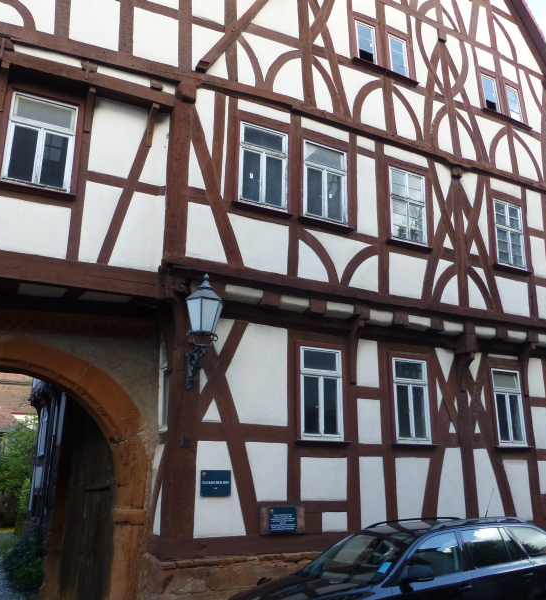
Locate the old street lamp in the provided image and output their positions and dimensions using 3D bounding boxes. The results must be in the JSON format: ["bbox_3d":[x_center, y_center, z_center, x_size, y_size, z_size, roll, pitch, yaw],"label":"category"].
[{"bbox_3d":[-0.889,0.368,7.076,0.490,1.380,0.700,9,-17,-27],"label":"old street lamp"}]

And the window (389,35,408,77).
[{"bbox_3d":[2.179,-4.209,9.973,0.390,0.727,0.110,9,-17,-27],"label":"window"}]

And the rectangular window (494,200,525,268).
[{"bbox_3d":[4.323,-1.184,10.507,0.769,1.250,0.110,9,-17,-27],"label":"rectangular window"}]

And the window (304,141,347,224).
[{"bbox_3d":[0.807,-1.754,8.678,0.792,1.226,0.110,9,-17,-27],"label":"window"}]

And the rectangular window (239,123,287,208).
[{"bbox_3d":[-0.119,-1.886,8.192,0.776,1.231,0.110,9,-17,-27],"label":"rectangular window"}]

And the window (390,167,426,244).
[{"bbox_3d":[2.219,-1.517,9.411,0.758,1.255,0.110,9,-17,-27],"label":"window"}]

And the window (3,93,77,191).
[{"bbox_3d":[-2.773,-1.891,6.935,0.754,1.164,0.110,9,-17,-27],"label":"window"}]

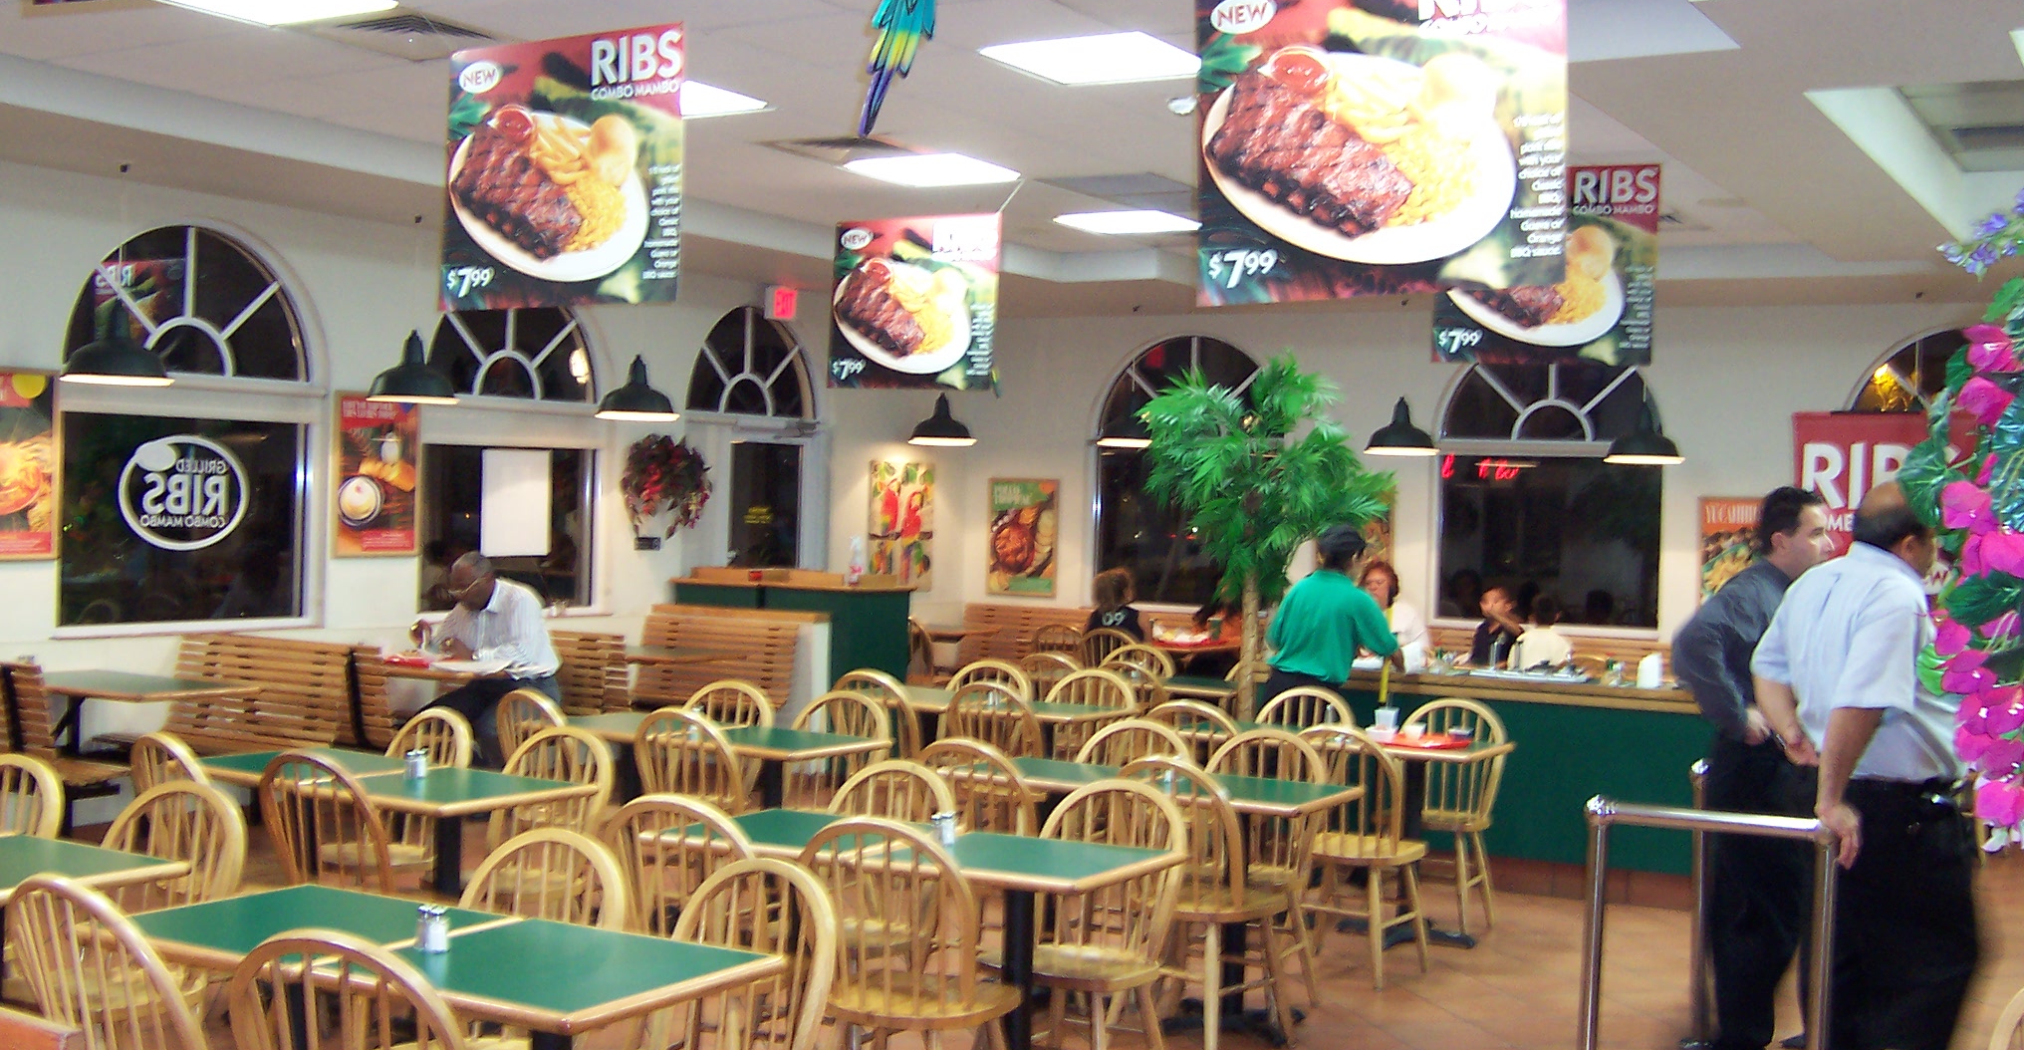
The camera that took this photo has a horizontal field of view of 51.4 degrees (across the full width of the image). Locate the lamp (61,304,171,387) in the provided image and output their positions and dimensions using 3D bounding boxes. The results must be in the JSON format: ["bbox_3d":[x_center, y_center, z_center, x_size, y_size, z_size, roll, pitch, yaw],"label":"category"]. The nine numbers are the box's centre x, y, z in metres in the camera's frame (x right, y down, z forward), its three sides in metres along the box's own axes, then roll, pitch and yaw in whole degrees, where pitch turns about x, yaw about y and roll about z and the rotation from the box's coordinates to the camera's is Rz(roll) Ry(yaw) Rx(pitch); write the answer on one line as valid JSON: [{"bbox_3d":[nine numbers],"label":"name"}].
[{"bbox_3d":[-3.713,-0.744,8.724,0.404,0.320,0.404,2,1,31],"label":"lamp"}]

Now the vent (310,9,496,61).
[{"bbox_3d":[-1.931,-1.591,6.724,0.570,0.070,0.570,2,1,30],"label":"vent"}]

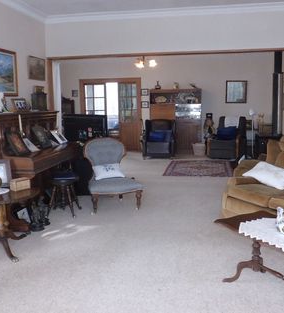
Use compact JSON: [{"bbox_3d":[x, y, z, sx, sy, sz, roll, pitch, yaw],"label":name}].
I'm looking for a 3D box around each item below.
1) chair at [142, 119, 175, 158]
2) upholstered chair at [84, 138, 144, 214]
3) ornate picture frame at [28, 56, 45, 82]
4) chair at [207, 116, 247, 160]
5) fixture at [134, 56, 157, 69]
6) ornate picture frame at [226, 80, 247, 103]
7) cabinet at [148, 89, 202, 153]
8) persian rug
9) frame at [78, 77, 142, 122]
[{"bbox_3d":[0.430,-0.467,8.591,0.770,0.950,0.850,-1,9,-1],"label":"chair"},{"bbox_3d":[-0.427,0.232,4.548,0.660,0.840,0.740,-4,9,-17],"label":"upholstered chair"},{"bbox_3d":[-1.811,-1.505,5.842,0.035,0.360,0.580,0,9,10],"label":"ornate picture frame"},{"bbox_3d":[2.211,-0.489,8.642,0.780,0.980,0.850,4,11,29],"label":"chair"},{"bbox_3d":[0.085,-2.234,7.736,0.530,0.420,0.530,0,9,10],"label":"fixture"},{"bbox_3d":[2.509,-1.702,8.981,0.570,0.580,0.030,0,9,10],"label":"ornate picture frame"},{"bbox_3d":[0.921,-0.932,9.120,1.349,1.689,0.456,1,9,10],"label":"cabinet"},{"bbox_3d":[1.193,0.235,7.043,1.293,0.010,1.715,1,9,10],"label":"persian rug"},{"bbox_3d":[-0.904,-1.165,9.679,1.840,2.100,0.120,0,9,10],"label":"frame"}]

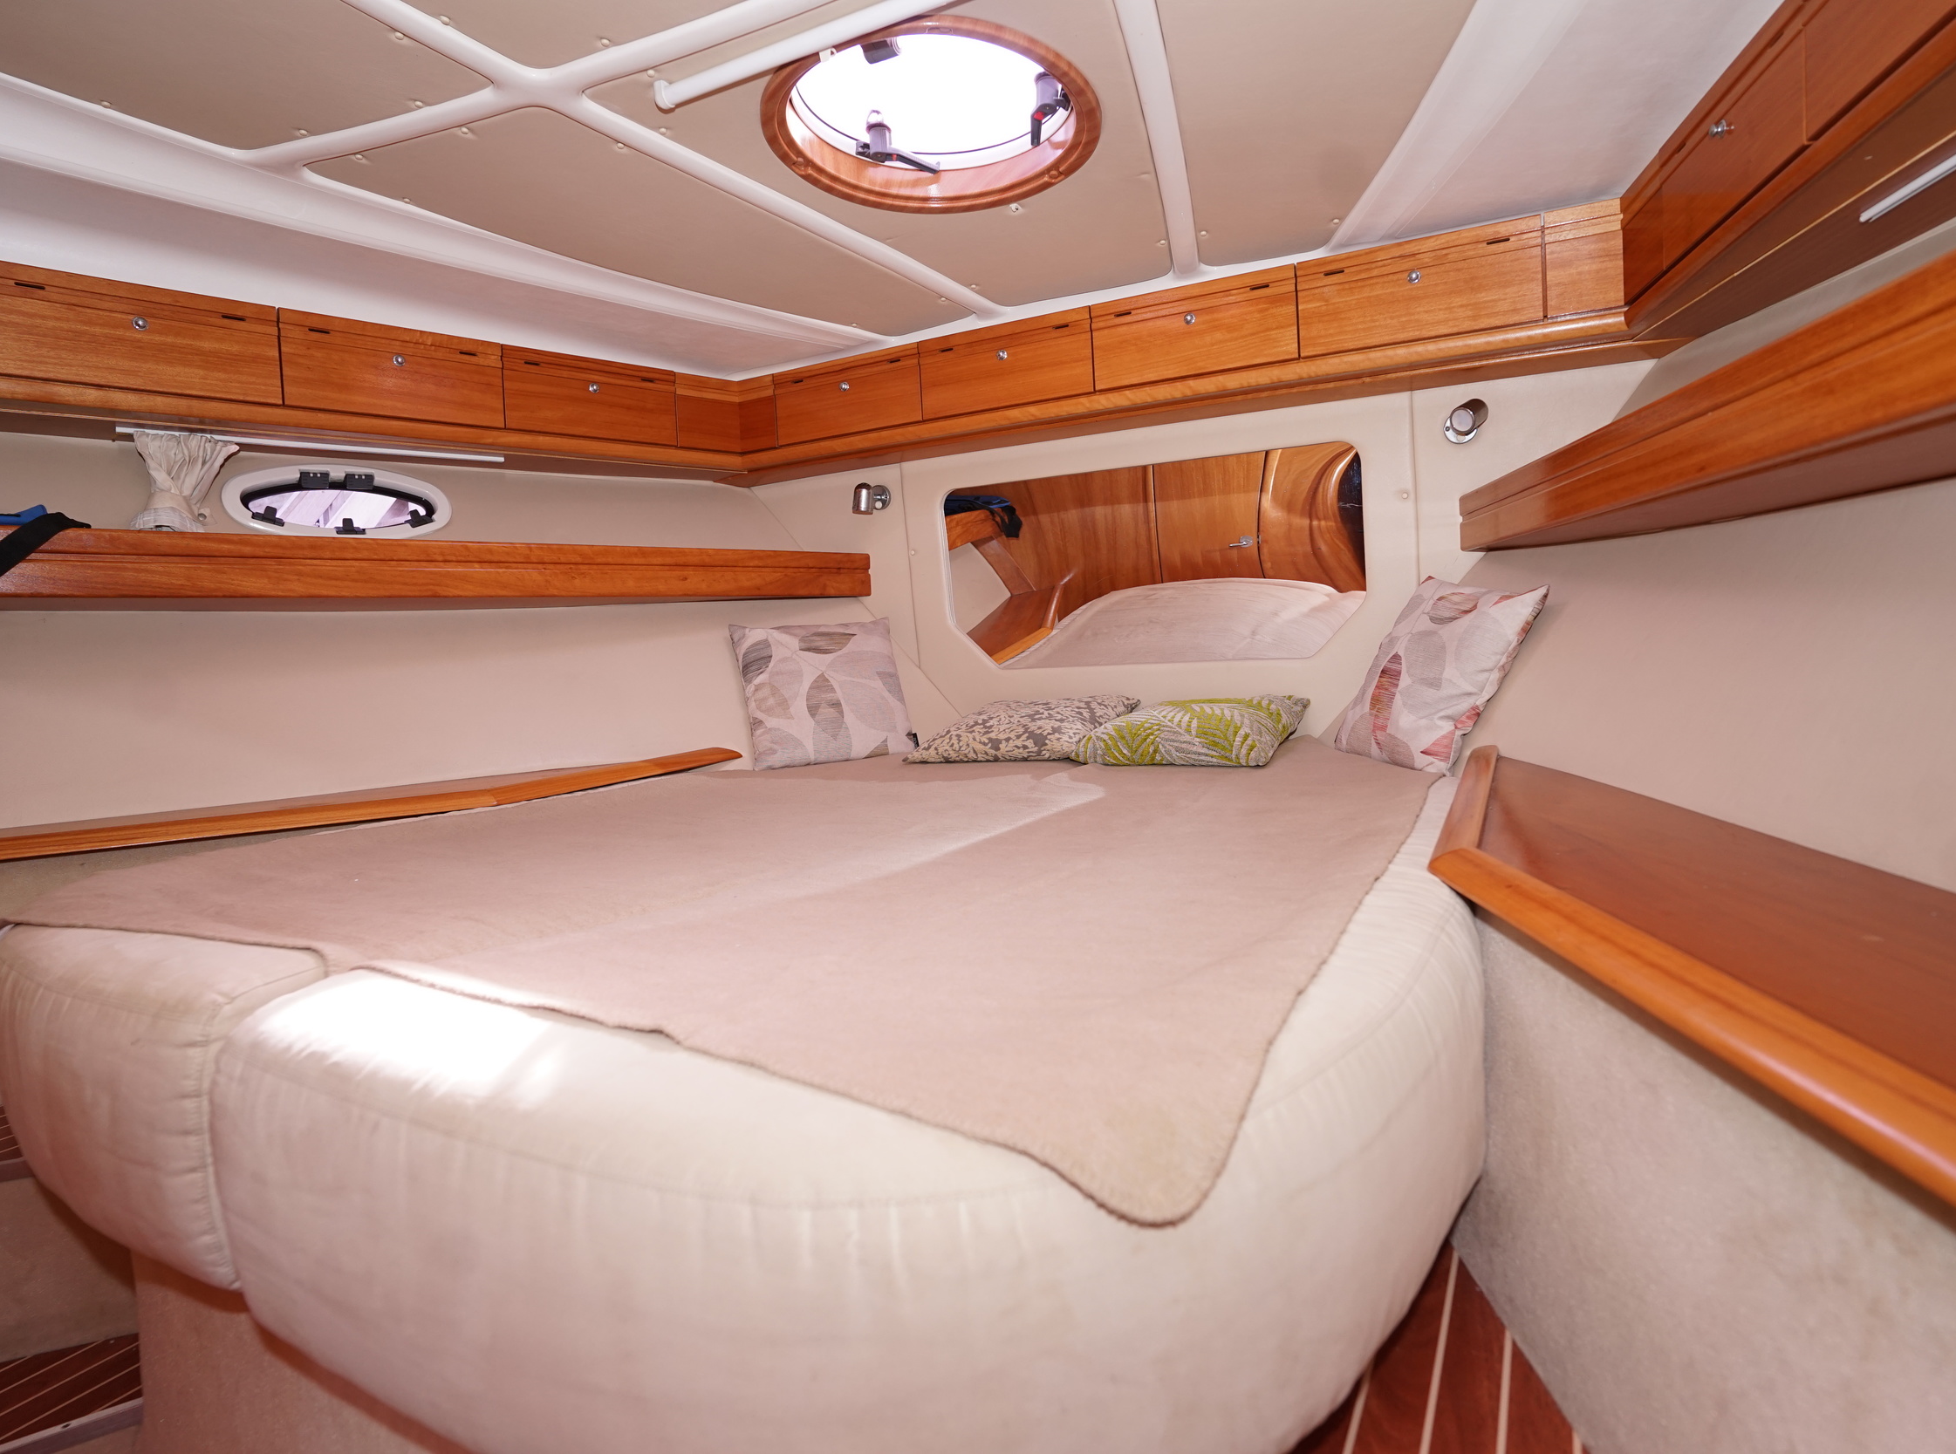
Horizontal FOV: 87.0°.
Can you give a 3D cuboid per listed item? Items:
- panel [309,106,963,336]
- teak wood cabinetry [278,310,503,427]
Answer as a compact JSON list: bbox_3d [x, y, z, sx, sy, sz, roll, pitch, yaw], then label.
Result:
[{"bbox_3d":[-0.574,-0.943,2.034,0.464,0.040,1.194,-11,-10,41],"label":"panel"},{"bbox_3d":[-1.290,-0.733,2.201,0.270,0.186,0.427,2,8,41],"label":"teak wood cabinetry"}]

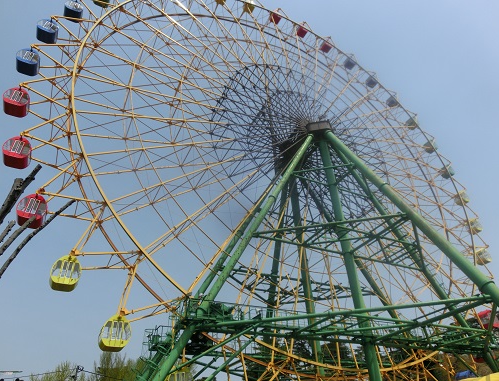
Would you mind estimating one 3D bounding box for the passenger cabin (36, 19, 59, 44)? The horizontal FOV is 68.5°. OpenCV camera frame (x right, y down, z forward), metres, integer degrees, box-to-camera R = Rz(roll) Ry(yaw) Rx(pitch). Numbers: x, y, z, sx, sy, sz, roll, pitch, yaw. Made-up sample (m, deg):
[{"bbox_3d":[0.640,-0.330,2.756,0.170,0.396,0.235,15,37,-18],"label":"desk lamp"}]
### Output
[{"bbox_3d":[-18.867,-14.965,34.377,1.710,1.910,1.268,14,-40,-23],"label":"passenger cabin"}]

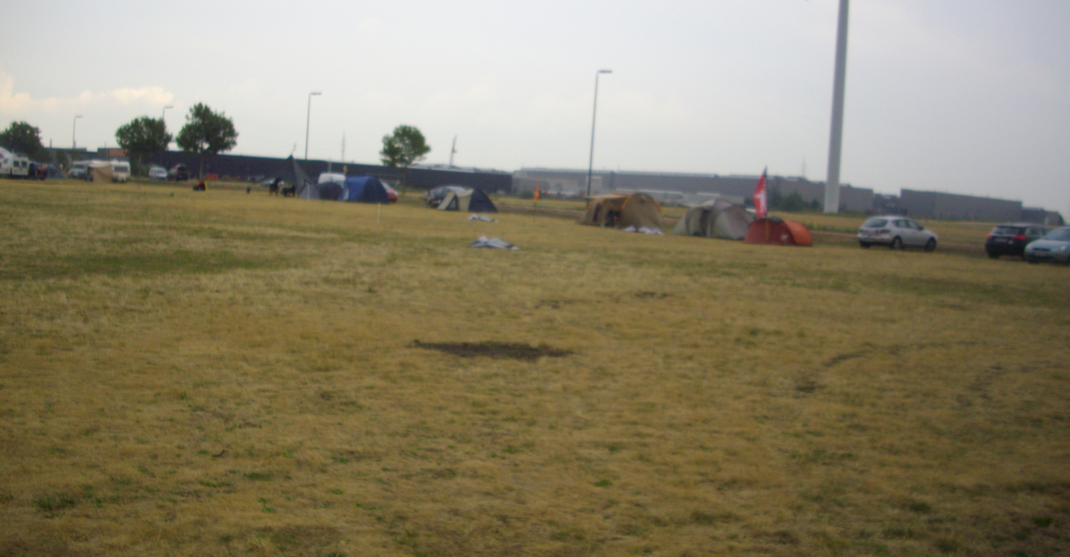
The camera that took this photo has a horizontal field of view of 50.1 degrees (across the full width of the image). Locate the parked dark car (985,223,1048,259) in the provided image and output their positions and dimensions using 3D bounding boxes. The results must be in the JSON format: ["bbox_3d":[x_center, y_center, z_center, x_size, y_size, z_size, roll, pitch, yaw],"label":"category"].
[{"bbox_3d":[21.787,-1.646,51.000,1.800,1.470,4.350,7,6,43],"label":"parked dark car"}]

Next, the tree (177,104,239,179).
[{"bbox_3d":[-49.468,-20.554,172.000,9.200,11.500,9.200,2,5,-16],"label":"tree"}]

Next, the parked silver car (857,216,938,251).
[{"bbox_3d":[16.914,-2.105,53.200,4.450,1.470,1.760,0,6,-41],"label":"parked silver car"}]

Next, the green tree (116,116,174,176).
[{"bbox_3d":[-60.266,-20.292,176.000,8.600,9.500,8.600,2,5,-19],"label":"green tree"}]

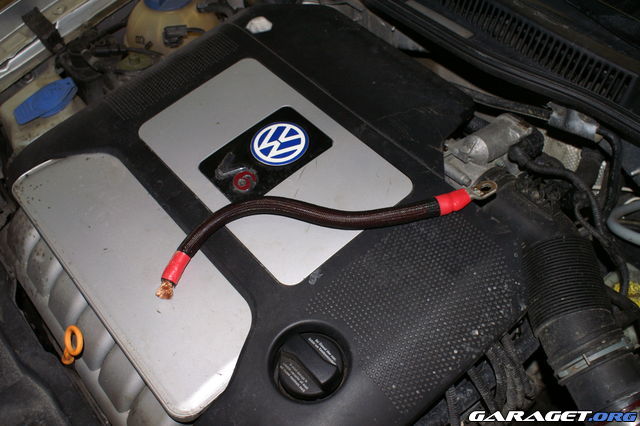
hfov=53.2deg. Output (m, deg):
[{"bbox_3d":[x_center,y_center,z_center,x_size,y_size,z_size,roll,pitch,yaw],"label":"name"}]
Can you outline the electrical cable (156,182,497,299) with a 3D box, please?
[{"bbox_3d":[0.001,-0.001,0.727,0.393,0.026,0.106,-17,54,-3],"label":"electrical cable"}]

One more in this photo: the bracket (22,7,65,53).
[{"bbox_3d":[-0.421,-0.279,0.975,0.030,0.030,0.112,-37,57,-17],"label":"bracket"}]

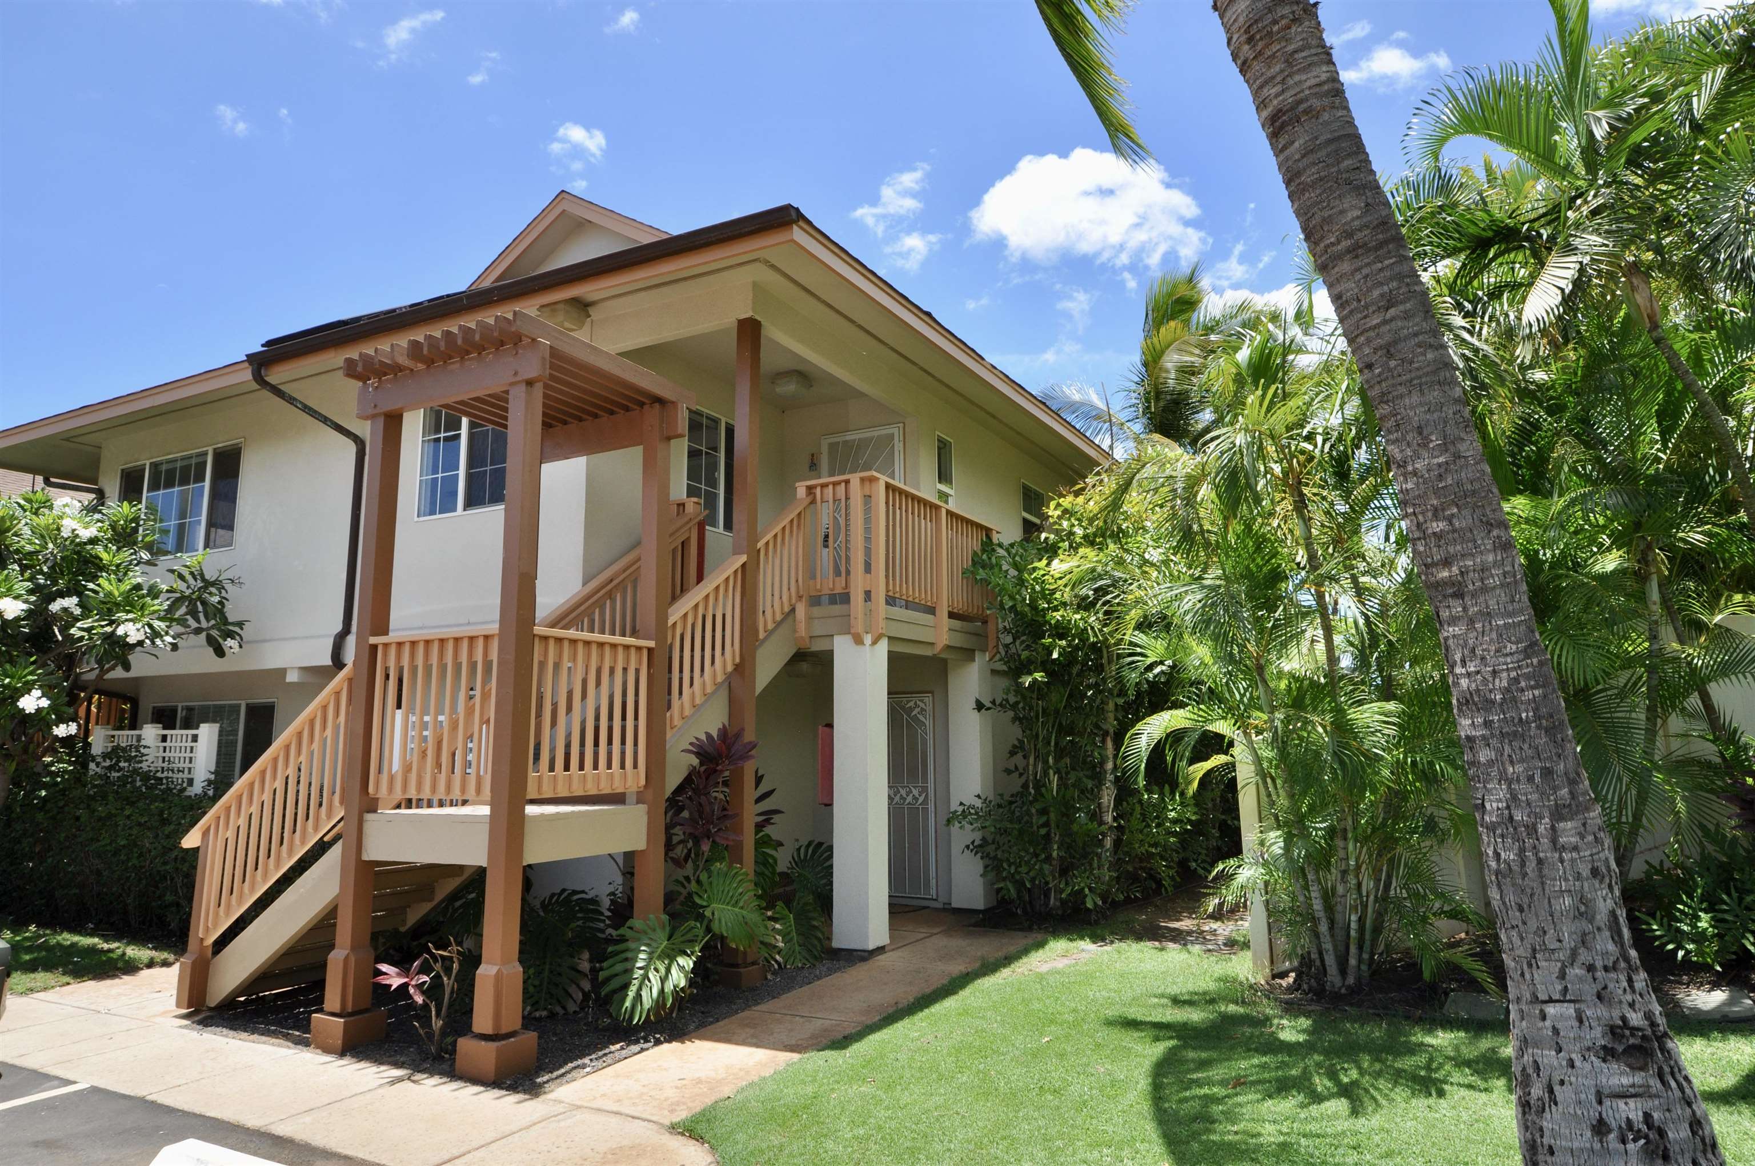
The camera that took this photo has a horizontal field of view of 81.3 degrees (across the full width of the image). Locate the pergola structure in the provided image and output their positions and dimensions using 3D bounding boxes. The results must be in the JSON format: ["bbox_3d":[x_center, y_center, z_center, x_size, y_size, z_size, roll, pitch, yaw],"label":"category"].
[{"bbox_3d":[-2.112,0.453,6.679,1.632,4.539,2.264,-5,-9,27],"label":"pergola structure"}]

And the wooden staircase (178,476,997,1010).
[{"bbox_3d":[-1.770,0.854,8.742,3.468,3.590,6.038,-5,-9,27],"label":"wooden staircase"}]

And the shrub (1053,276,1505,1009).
[{"bbox_3d":[2.806,0.480,7.176,2.754,4.539,2.550,-4,-8,21],"label":"shrub"}]

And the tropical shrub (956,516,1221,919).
[{"bbox_3d":[2.076,1.211,10.002,2.397,3.876,2.040,-2,-8,11],"label":"tropical shrub"}]

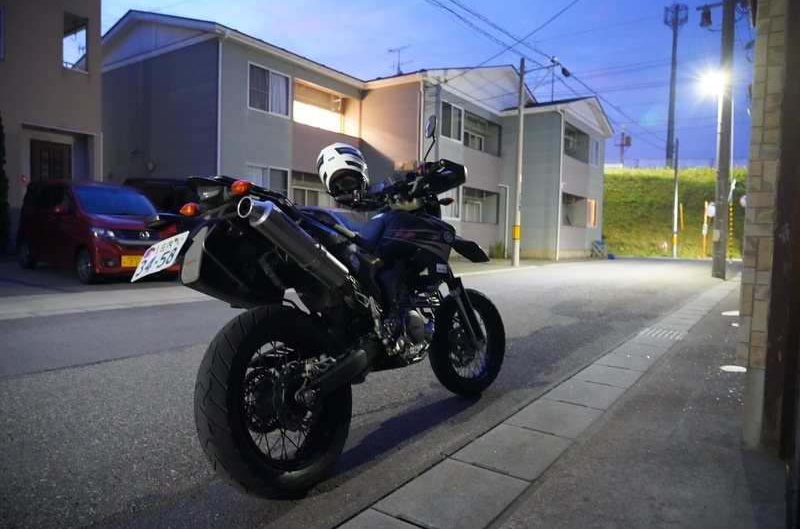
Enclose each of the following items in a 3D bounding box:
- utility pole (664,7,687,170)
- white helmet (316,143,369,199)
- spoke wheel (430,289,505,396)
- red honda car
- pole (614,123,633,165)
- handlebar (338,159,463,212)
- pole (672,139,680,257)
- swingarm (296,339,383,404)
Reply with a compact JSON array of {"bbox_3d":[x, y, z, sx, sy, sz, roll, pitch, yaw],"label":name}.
[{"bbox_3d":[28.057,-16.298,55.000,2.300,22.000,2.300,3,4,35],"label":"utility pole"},{"bbox_3d":[-0.302,-0.500,2.850,0.265,0.270,0.345,-22,-32,13],"label":"white helmet"},{"bbox_3d":[0.397,0.422,2.980,0.590,0.590,0.120,-5,-1,-44],"label":"spoke wheel"},{"bbox_3d":[-5.370,-0.665,9.530,3.395,1.655,1.475,5,6,37],"label":"red honda car"},{"bbox_3d":[20.493,-10.568,49.000,1.000,4.300,1.400,3,4,35],"label":"pole"},{"bbox_3d":[-0.027,-0.388,2.667,0.240,0.210,0.820,-5,-1,-44],"label":"handlebar"},{"bbox_3d":[15.038,-3.617,29.000,0.220,6.500,0.220,3,4,35],"label":"pole"},{"bbox_3d":[-0.245,0.393,1.996,0.220,0.130,0.620,-14,5,33],"label":"swingarm"}]

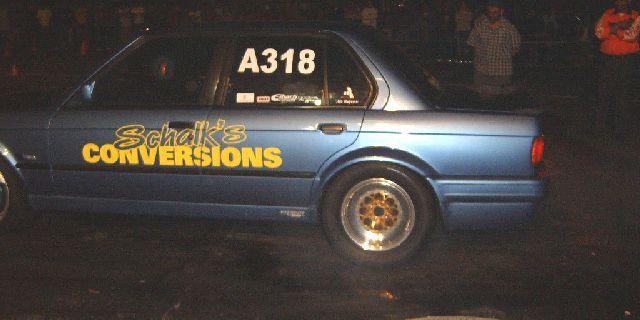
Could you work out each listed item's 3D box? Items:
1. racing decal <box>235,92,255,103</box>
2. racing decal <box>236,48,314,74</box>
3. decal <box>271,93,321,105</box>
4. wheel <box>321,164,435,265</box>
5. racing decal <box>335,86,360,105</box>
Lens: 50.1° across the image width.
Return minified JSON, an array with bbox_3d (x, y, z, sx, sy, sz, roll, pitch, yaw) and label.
[{"bbox_3d":[-0.425,-0.354,3.920,0.108,0.061,0.010,2,-10,14],"label":"racing decal"},{"bbox_3d":[-0.246,-0.564,3.917,0.467,0.155,0.010,2,-10,14],"label":"racing decal"},{"bbox_3d":[-0.134,-0.343,3.849,0.289,0.070,0.010,2,-10,14],"label":"decal"},{"bbox_3d":[0.338,0.288,3.884,0.600,0.585,0.220,2,10,14],"label":"wheel"},{"bbox_3d":[0.153,-0.357,3.784,0.132,0.097,0.010,2,-10,14],"label":"racing decal"}]

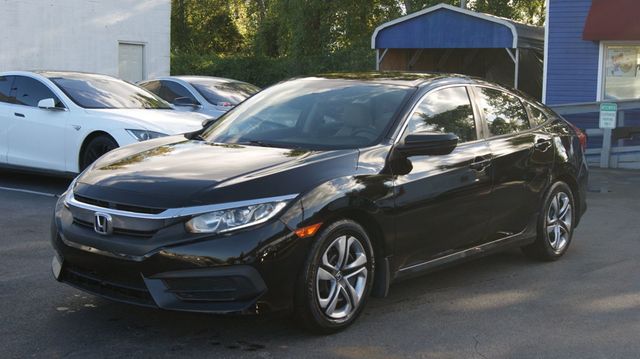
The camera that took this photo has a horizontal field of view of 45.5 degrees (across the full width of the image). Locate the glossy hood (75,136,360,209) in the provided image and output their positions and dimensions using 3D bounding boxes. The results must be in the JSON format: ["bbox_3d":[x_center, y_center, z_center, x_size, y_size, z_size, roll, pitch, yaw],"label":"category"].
[{"bbox_3d":[-0.636,-0.059,4.426,1.560,0.290,1.220,6,8,41],"label":"glossy hood"}]

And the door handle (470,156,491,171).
[{"bbox_3d":[1.082,-0.115,5.042,0.060,0.065,0.240,6,8,41],"label":"door handle"}]

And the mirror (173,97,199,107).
[{"bbox_3d":[-1.991,-1.155,11.300,0.260,0.150,0.190,-5,8,-43],"label":"mirror"}]

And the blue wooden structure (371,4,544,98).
[{"bbox_3d":[4.432,-2.607,20.431,3.660,3.550,6.100,4,7,30],"label":"blue wooden structure"}]

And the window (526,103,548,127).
[{"bbox_3d":[1.704,-0.502,5.955,0.060,0.220,0.360,-28,-15,39],"label":"window"}]

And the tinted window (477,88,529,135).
[{"bbox_3d":[1.339,-0.492,5.570,0.070,0.400,0.740,-28,-15,39],"label":"tinted window"}]

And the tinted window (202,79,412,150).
[{"bbox_3d":[-0.075,-0.450,5.018,1.400,0.170,0.900,6,36,41],"label":"tinted window"}]

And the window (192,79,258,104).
[{"bbox_3d":[-1.403,-1.355,12.100,1.400,0.170,0.950,-5,37,-43],"label":"window"}]

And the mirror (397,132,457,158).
[{"bbox_3d":[0.606,-0.218,4.409,0.250,0.160,0.210,6,8,41],"label":"mirror"}]

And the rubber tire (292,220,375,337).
[{"bbox_3d":[0.042,0.511,4.093,0.220,0.640,0.640,6,8,37],"label":"rubber tire"}]

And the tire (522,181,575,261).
[{"bbox_3d":[1.828,0.323,6.109,0.220,0.640,0.640,6,8,41],"label":"tire"}]

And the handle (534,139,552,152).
[{"bbox_3d":[1.698,-0.259,5.728,0.060,0.065,0.240,6,8,41],"label":"handle"}]

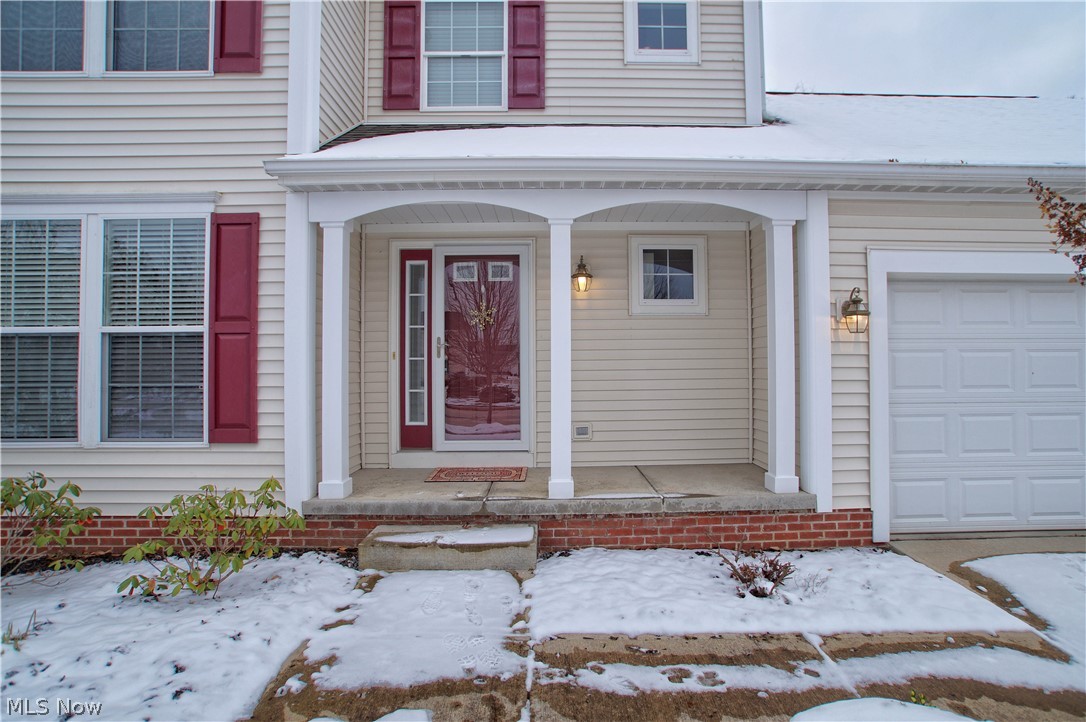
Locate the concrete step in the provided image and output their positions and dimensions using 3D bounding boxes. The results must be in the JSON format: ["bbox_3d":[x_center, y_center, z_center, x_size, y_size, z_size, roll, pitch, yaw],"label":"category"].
[{"bbox_3d":[-0.639,1.337,3.470,1.210,0.170,0.440,0,-1,-1],"label":"concrete step"}]

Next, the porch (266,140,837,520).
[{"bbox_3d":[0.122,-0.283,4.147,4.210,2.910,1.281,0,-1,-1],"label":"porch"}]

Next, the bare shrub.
[{"bbox_3d":[1.347,1.327,3.090,0.470,0.255,0.380,0,-1,-1],"label":"bare shrub"}]

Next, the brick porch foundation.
[{"bbox_3d":[-0.749,1.322,3.794,6.640,0.320,0.250,0,-1,-1],"label":"brick porch foundation"}]

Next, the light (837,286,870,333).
[{"bbox_3d":[2.354,-0.378,3.635,0.190,0.360,0.250,0,-1,-1],"label":"light"}]

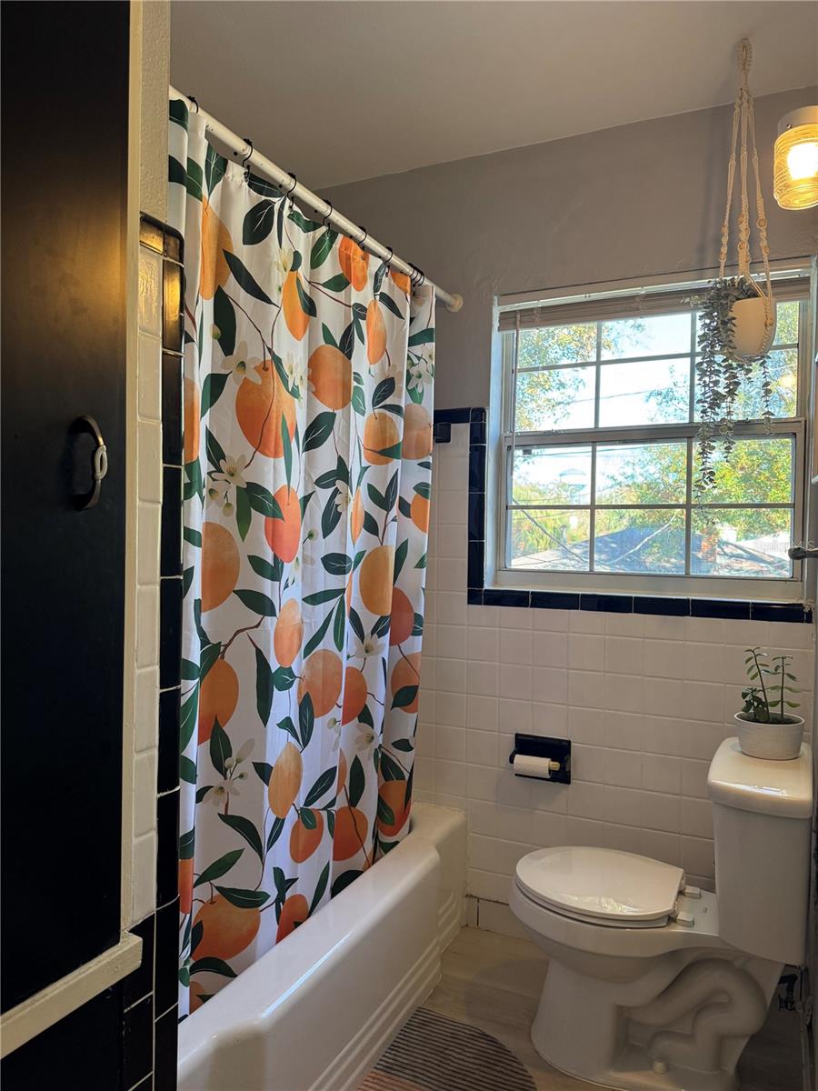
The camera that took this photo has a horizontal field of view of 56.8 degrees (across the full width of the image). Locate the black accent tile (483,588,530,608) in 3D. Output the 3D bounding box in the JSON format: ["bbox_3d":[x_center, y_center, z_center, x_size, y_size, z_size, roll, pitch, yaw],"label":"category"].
[{"bbox_3d":[0.308,0.168,2.370,0.154,0.050,0.010,1,0,28],"label":"black accent tile"}]

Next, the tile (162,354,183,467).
[{"bbox_3d":[-0.330,-0.188,1.050,0.010,0.153,0.048,1,2,27],"label":"tile"}]

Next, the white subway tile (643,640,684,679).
[{"bbox_3d":[0.723,0.322,2.147,0.108,0.108,0.010,1,0,28],"label":"white subway tile"}]

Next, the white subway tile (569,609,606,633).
[{"bbox_3d":[0.532,0.230,2.251,0.108,0.070,0.009,1,1,26],"label":"white subway tile"}]

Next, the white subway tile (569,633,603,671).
[{"bbox_3d":[0.528,0.320,2.242,0.108,0.108,0.010,1,1,27],"label":"white subway tile"}]

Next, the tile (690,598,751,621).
[{"bbox_3d":[0.860,0.175,2.088,0.153,0.049,0.009,1,1,26],"label":"tile"}]

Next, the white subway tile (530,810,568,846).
[{"bbox_3d":[0.431,0.872,2.321,0.108,0.109,0.010,1,2,27],"label":"white subway tile"}]

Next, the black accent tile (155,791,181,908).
[{"bbox_3d":[-0.339,0.422,1.064,0.009,0.152,0.051,1,1,27],"label":"black accent tile"}]

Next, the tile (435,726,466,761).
[{"bbox_3d":[0.137,0.641,2.444,0.108,0.108,0.009,1,1,27],"label":"tile"}]

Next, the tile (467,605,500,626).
[{"bbox_3d":[0.238,0.225,2.396,0.108,0.070,0.009,1,1,26],"label":"tile"}]

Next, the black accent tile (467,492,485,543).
[{"bbox_3d":[0.218,-0.090,2.397,0.057,0.149,0.010,1,1,27],"label":"black accent tile"}]

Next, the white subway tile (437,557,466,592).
[{"bbox_3d":[0.142,0.096,2.437,0.108,0.108,0.010,1,1,27],"label":"white subway tile"}]

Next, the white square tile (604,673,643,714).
[{"bbox_3d":[0.624,0.430,2.194,0.108,0.108,0.010,1,1,27],"label":"white square tile"}]

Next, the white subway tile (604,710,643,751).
[{"bbox_3d":[0.623,0.539,2.195,0.108,0.108,0.010,1,1,27],"label":"white subway tile"}]

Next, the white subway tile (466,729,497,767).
[{"bbox_3d":[0.236,0.647,2.412,0.108,0.109,0.010,1,2,27],"label":"white subway tile"}]

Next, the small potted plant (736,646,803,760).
[{"bbox_3d":[0.852,0.367,1.786,0.148,0.248,0.148,1,0,28],"label":"small potted plant"}]

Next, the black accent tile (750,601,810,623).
[{"bbox_3d":[0.989,0.178,2.024,0.132,0.049,0.009,1,1,26],"label":"black accent tile"}]

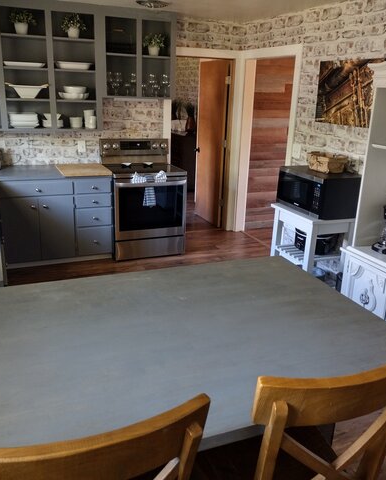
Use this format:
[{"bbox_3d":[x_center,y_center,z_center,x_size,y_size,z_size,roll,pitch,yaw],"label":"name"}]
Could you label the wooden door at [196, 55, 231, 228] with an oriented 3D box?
[{"bbox_3d":[0.235,-1.207,6.365,0.044,2.000,0.752,-6,19,-24],"label":"wooden door"}]

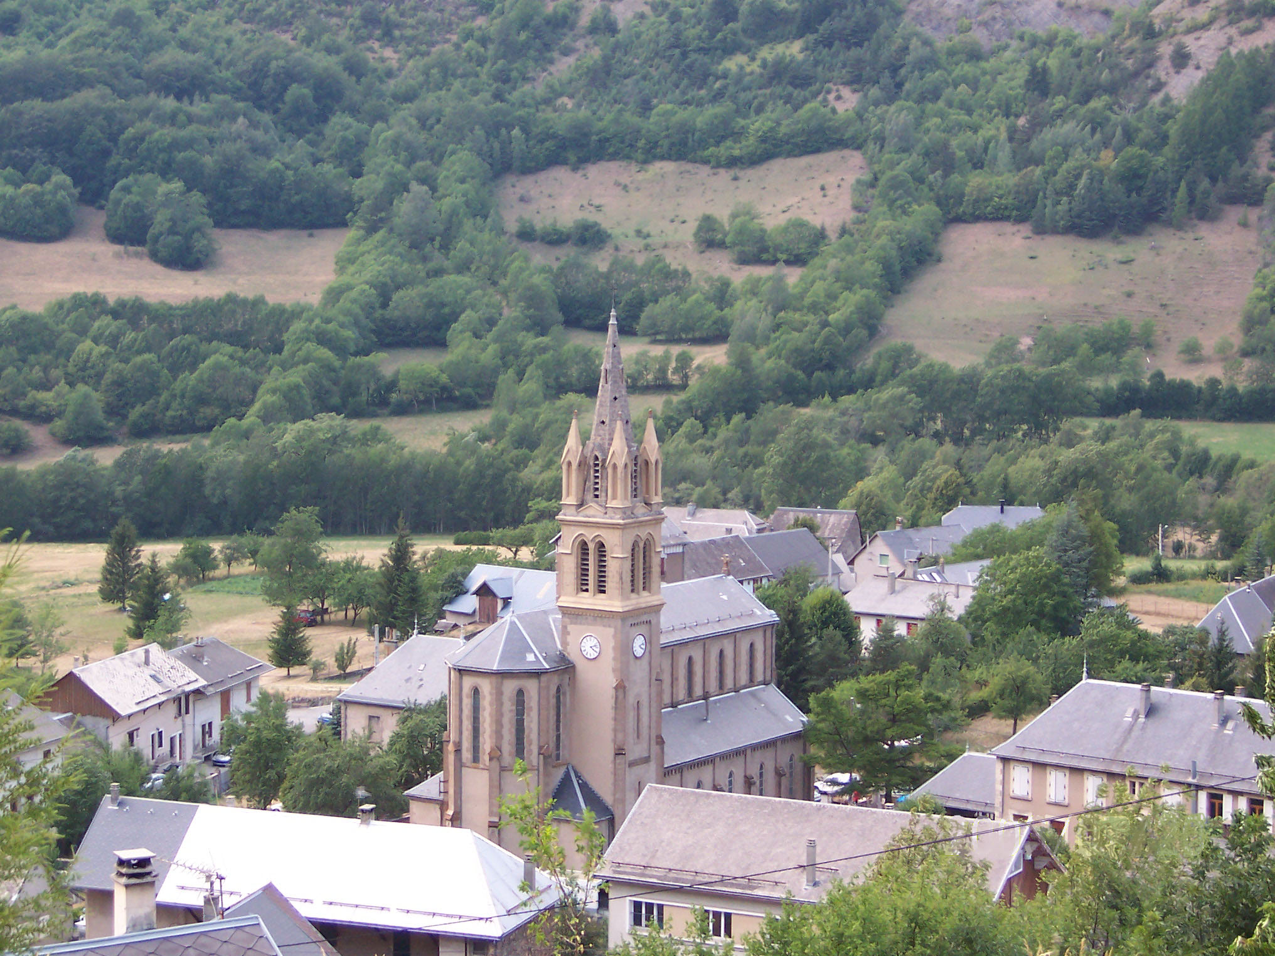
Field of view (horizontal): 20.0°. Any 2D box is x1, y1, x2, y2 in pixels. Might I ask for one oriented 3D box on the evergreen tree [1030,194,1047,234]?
[{"bbox_3d":[86.743,-57.147,780.000,3.660,8.610,3.660,0,6,0],"label":"evergreen tree"}]

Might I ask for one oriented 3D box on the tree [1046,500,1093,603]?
[{"bbox_3d":[45.320,8.390,378.000,5.200,12.230,5.200,1,6,0],"label":"tree"}]

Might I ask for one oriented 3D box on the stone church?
[{"bbox_3d":[-1.739,6.704,274.186,16.500,40.000,34.900,4,7,34],"label":"stone church"}]

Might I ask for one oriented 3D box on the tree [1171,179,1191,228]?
[{"bbox_3d":[117.523,-59.300,780.000,4.090,10.330,4.090,0,6,0],"label":"tree"}]

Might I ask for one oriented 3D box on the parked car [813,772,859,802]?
[{"bbox_3d":[15.877,24.644,288.272,1.750,1.500,4.150,4,7,34],"label":"parked car"}]

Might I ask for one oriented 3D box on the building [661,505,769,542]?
[{"bbox_3d":[8.920,7.261,421.561,12.500,8.500,8.500,3,6,24],"label":"building"}]

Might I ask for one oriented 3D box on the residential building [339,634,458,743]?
[{"bbox_3d":[-15.700,17.820,287.700,13.800,9.930,9.100,5,7,35],"label":"residential building"}]

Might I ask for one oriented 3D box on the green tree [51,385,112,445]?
[{"bbox_3d":[-88.540,-10.000,575.000,9.600,9.630,9.600,1,6,0],"label":"green tree"}]

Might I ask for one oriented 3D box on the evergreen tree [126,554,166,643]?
[{"bbox_3d":[-47.840,11.750,352.000,4.300,8.780,4.300,1,6,0],"label":"evergreen tree"}]

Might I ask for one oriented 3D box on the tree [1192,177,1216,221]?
[{"bbox_3d":[122.474,-60.268,780.000,5.380,9.260,5.380,0,6,0],"label":"tree"}]

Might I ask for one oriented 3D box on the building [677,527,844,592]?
[{"bbox_3d":[11.300,10.850,364.000,9.400,9.400,21.000,5,7,38],"label":"building"}]

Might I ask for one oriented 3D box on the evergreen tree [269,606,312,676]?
[{"bbox_3d":[-33.467,15.749,348.000,4.230,6.820,4.230,0,6,0],"label":"evergreen tree"}]

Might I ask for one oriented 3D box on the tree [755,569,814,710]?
[{"bbox_3d":[12.500,14.500,305.000,5.000,13.700,5.000,1,6,0],"label":"tree"}]

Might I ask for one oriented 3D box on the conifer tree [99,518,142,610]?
[{"bbox_3d":[-56.340,9.381,393.000,4.770,9.980,4.770,0,6,0],"label":"conifer tree"}]

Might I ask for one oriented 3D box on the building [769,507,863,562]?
[{"bbox_3d":[20.932,7.403,419.551,11.500,8.700,7.500,4,7,35],"label":"building"}]

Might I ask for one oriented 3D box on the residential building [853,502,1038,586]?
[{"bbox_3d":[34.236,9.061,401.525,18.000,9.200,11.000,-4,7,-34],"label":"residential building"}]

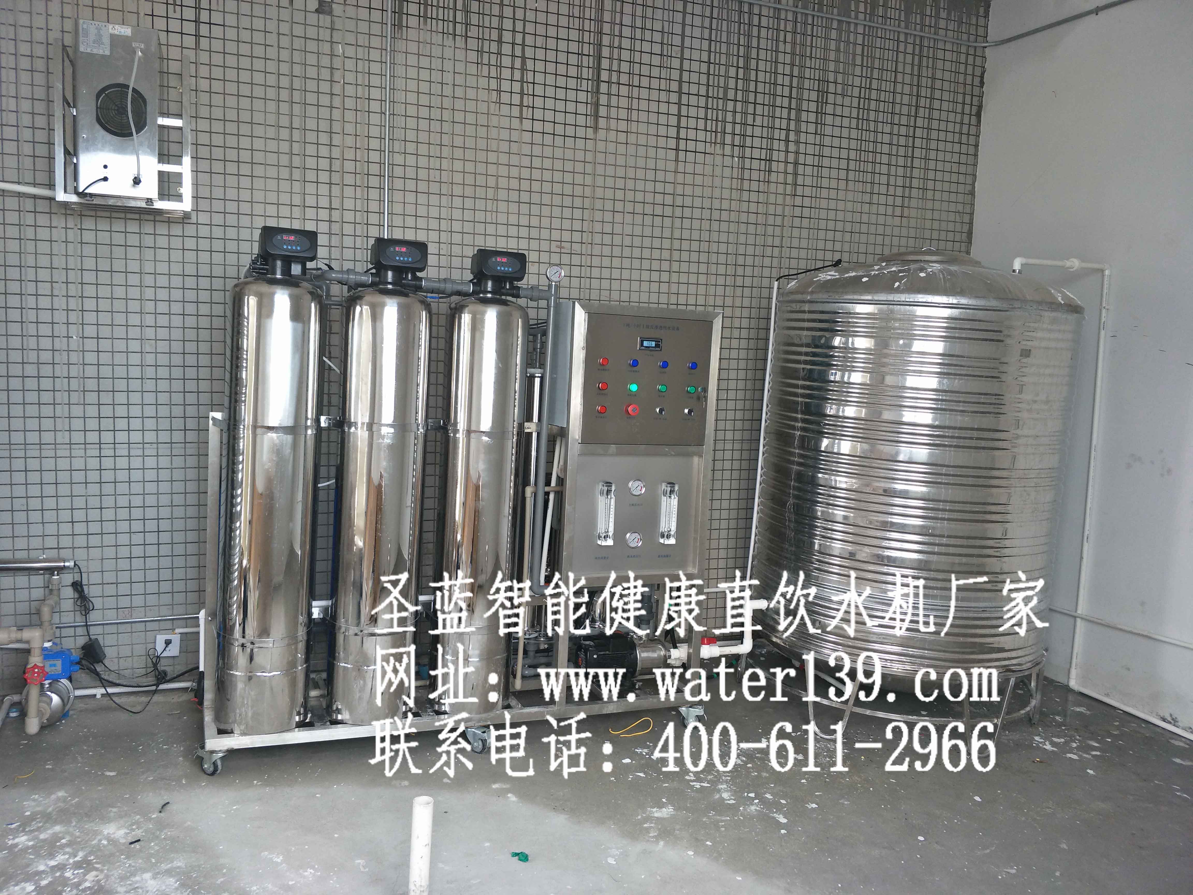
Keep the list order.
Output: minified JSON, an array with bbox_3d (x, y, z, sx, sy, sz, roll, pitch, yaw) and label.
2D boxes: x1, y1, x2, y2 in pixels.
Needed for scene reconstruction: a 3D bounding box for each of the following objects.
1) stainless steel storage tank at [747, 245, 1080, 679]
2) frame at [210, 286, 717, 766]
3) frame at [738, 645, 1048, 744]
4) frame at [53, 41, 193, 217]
[{"bbox_3d":[1.303,0.030,3.505,1.170,1.700,1.170,1,6,-18],"label":"stainless steel storage tank"},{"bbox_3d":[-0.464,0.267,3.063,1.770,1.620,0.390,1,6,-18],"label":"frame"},{"bbox_3d":[1.252,0.925,3.600,1.160,0.310,1.160,1,6,-18],"label":"frame"},{"bbox_3d":[-1.732,-1.151,3.060,0.425,0.535,0.280,-1,7,-23],"label":"frame"}]

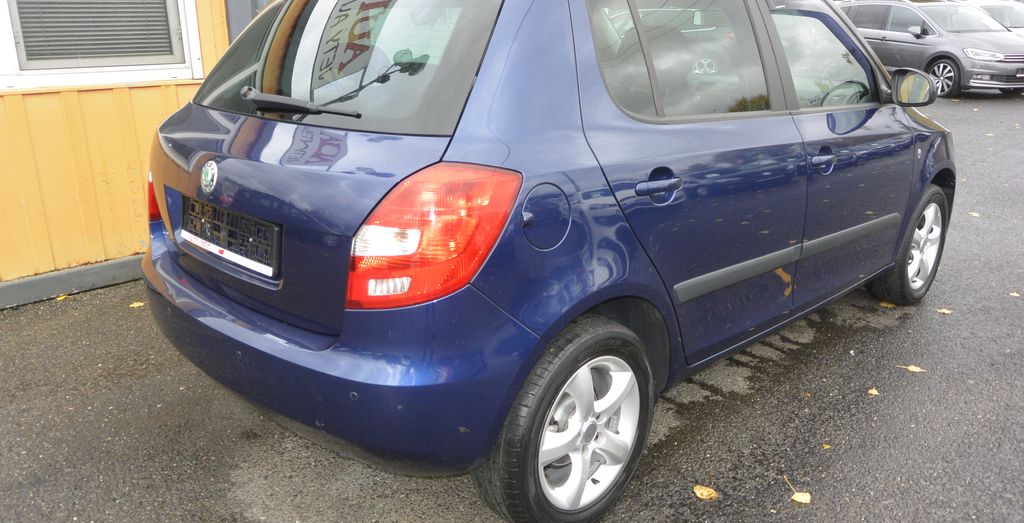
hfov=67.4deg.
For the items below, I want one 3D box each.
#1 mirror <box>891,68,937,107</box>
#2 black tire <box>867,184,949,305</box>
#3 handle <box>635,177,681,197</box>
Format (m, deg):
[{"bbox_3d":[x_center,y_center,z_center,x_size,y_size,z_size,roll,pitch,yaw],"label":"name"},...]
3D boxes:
[{"bbox_3d":[1.549,-0.672,2.965,0.100,0.145,0.170,-13,21,-36],"label":"mirror"},{"bbox_3d":[1.880,-0.092,3.672,0.580,0.575,0.195,-16,23,-42],"label":"black tire"},{"bbox_3d":[0.373,-0.191,1.954,0.048,0.037,0.200,16,18,43],"label":"handle"}]

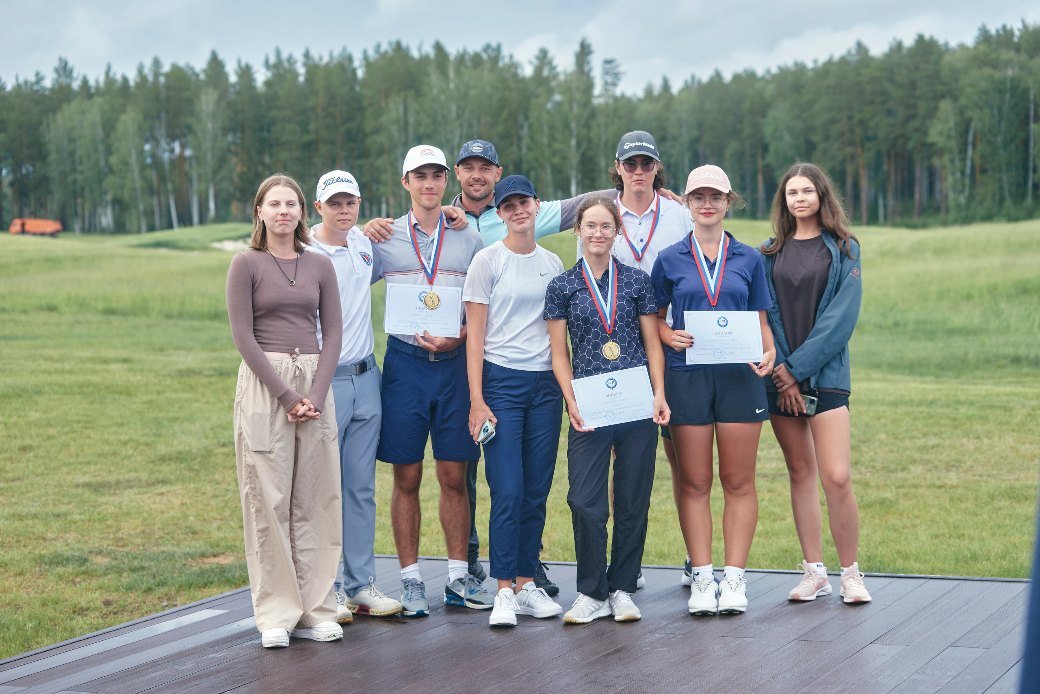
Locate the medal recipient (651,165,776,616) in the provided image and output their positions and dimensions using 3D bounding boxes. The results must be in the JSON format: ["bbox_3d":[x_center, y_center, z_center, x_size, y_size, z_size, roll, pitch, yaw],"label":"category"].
[{"bbox_3d":[0.751,0.166,7.870,0.490,1.720,0.350,-1,3,5],"label":"medal recipient"}]

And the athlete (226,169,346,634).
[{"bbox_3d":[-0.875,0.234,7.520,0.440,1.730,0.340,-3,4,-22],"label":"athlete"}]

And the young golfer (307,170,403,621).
[{"bbox_3d":[-0.652,0.189,7.930,0.460,1.740,0.360,-4,4,-29],"label":"young golfer"}]

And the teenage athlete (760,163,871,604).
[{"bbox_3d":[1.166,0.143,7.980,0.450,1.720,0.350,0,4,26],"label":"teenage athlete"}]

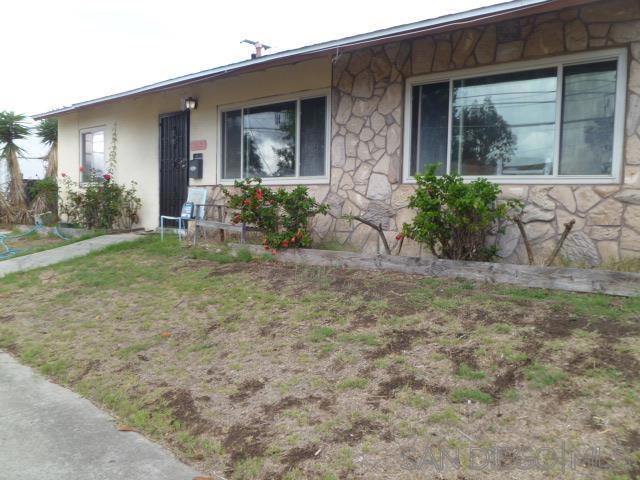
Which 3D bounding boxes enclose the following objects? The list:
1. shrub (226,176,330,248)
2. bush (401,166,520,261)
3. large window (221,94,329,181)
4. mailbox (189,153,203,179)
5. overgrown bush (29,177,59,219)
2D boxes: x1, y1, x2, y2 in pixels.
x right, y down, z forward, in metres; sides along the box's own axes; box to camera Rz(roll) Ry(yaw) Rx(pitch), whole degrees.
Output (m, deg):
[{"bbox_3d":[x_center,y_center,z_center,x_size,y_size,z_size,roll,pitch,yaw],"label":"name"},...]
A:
[{"bbox_3d":[-0.575,-0.359,7.004,1.180,0.950,0.920,4,5,37],"label":"shrub"},{"bbox_3d":[1.492,-0.283,5.537,1.130,0.990,0.880,4,5,37],"label":"bush"},{"bbox_3d":[-0.782,-1.493,7.829,2.284,1.290,0.100,4,5,37],"label":"large window"},{"bbox_3d":[-2.111,-1.246,8.834,0.260,0.400,0.120,4,5,37],"label":"mailbox"},{"bbox_3d":[-6.734,-0.994,12.700,1.050,1.150,1.000,4,5,37],"label":"overgrown bush"}]

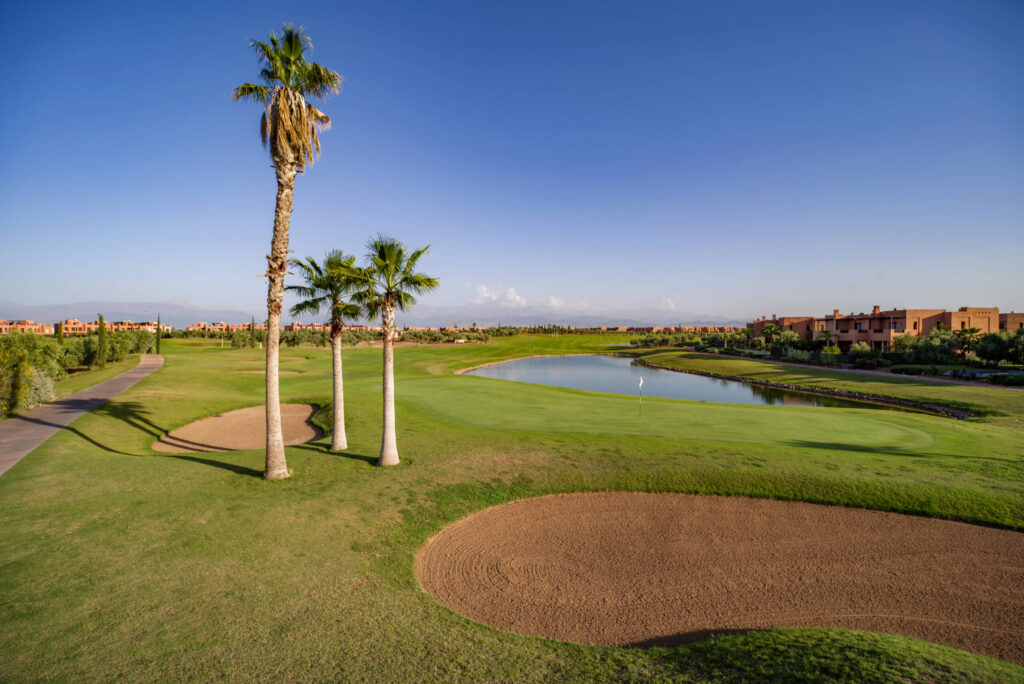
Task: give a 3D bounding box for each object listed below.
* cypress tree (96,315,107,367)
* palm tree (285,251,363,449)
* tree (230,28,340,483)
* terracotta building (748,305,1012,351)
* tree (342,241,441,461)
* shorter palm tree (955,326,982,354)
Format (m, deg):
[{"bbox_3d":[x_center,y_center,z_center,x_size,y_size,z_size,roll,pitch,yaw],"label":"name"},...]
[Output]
[{"bbox_3d":[-49.500,-0.060,51.500,1.200,6.500,1.200,0,2,0],"label":"cypress tree"},{"bbox_3d":[-7.100,0.330,16.500,3.100,7.700,3.100,0,2,0],"label":"palm tree"},{"bbox_3d":[-6.940,-2.700,13.200,3.400,13.900,3.400,0,2,0],"label":"tree"},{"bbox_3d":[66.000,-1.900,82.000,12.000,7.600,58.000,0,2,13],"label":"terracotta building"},{"bbox_3d":[-4.140,0.290,14.500,3.250,7.750,3.250,0,2,0],"label":"tree"},{"bbox_3d":[57.700,0.130,54.000,3.400,4.300,3.400,0,2,0],"label":"shorter palm tree"}]

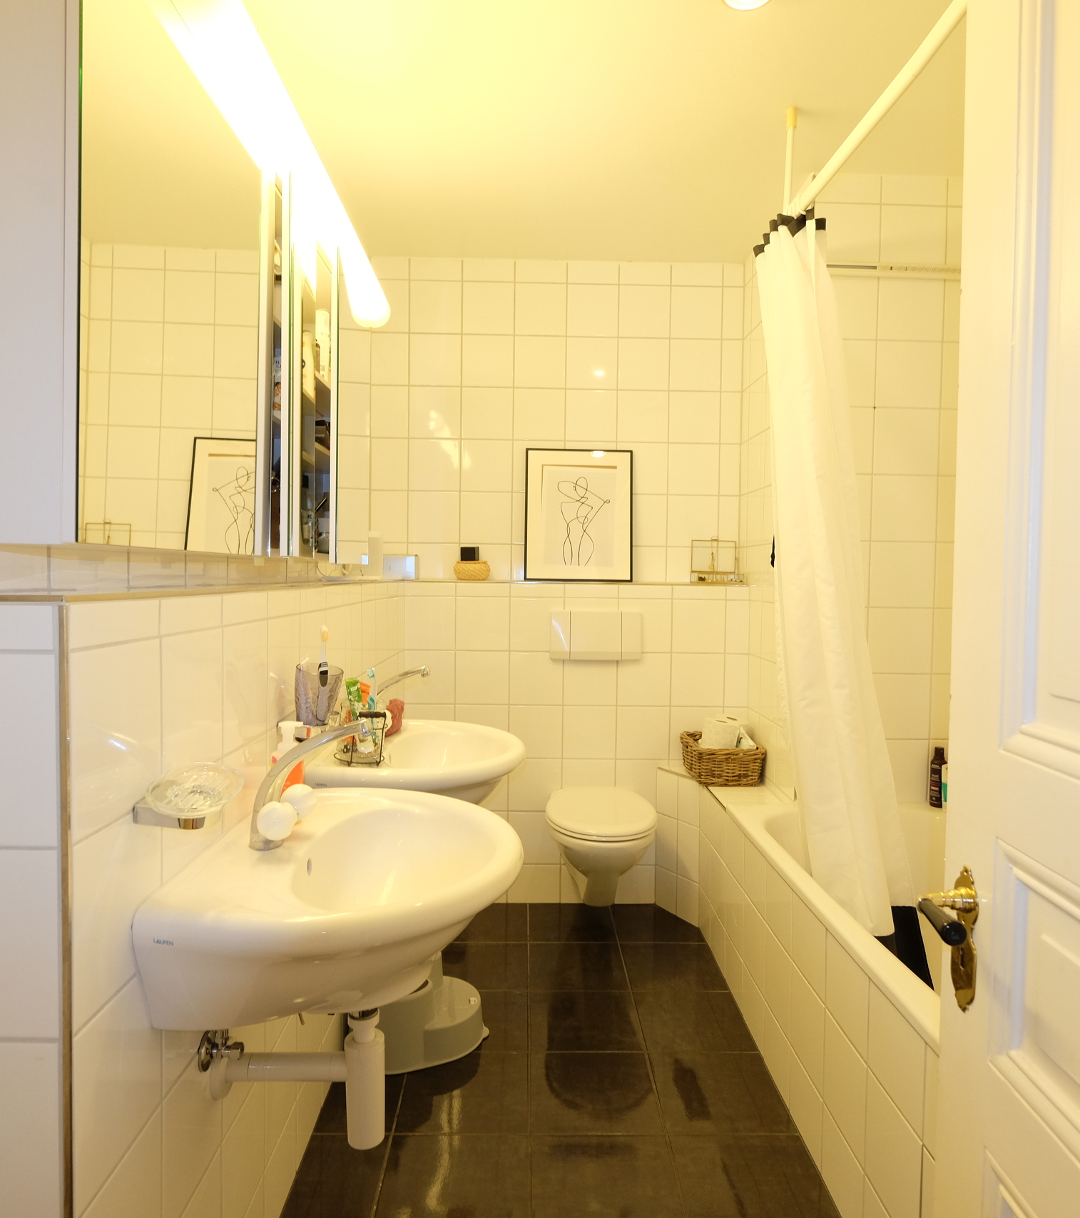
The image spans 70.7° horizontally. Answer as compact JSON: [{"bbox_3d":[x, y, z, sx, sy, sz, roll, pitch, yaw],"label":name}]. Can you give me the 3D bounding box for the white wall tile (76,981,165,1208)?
[{"bbox_3d":[-0.487,0.538,0.880,0.011,0.197,0.190,1,3,-1],"label":"white wall tile"}]

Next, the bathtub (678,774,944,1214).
[{"bbox_3d":[0.970,0.908,1.569,0.770,0.557,1.820,1,2,-1],"label":"bathtub"}]

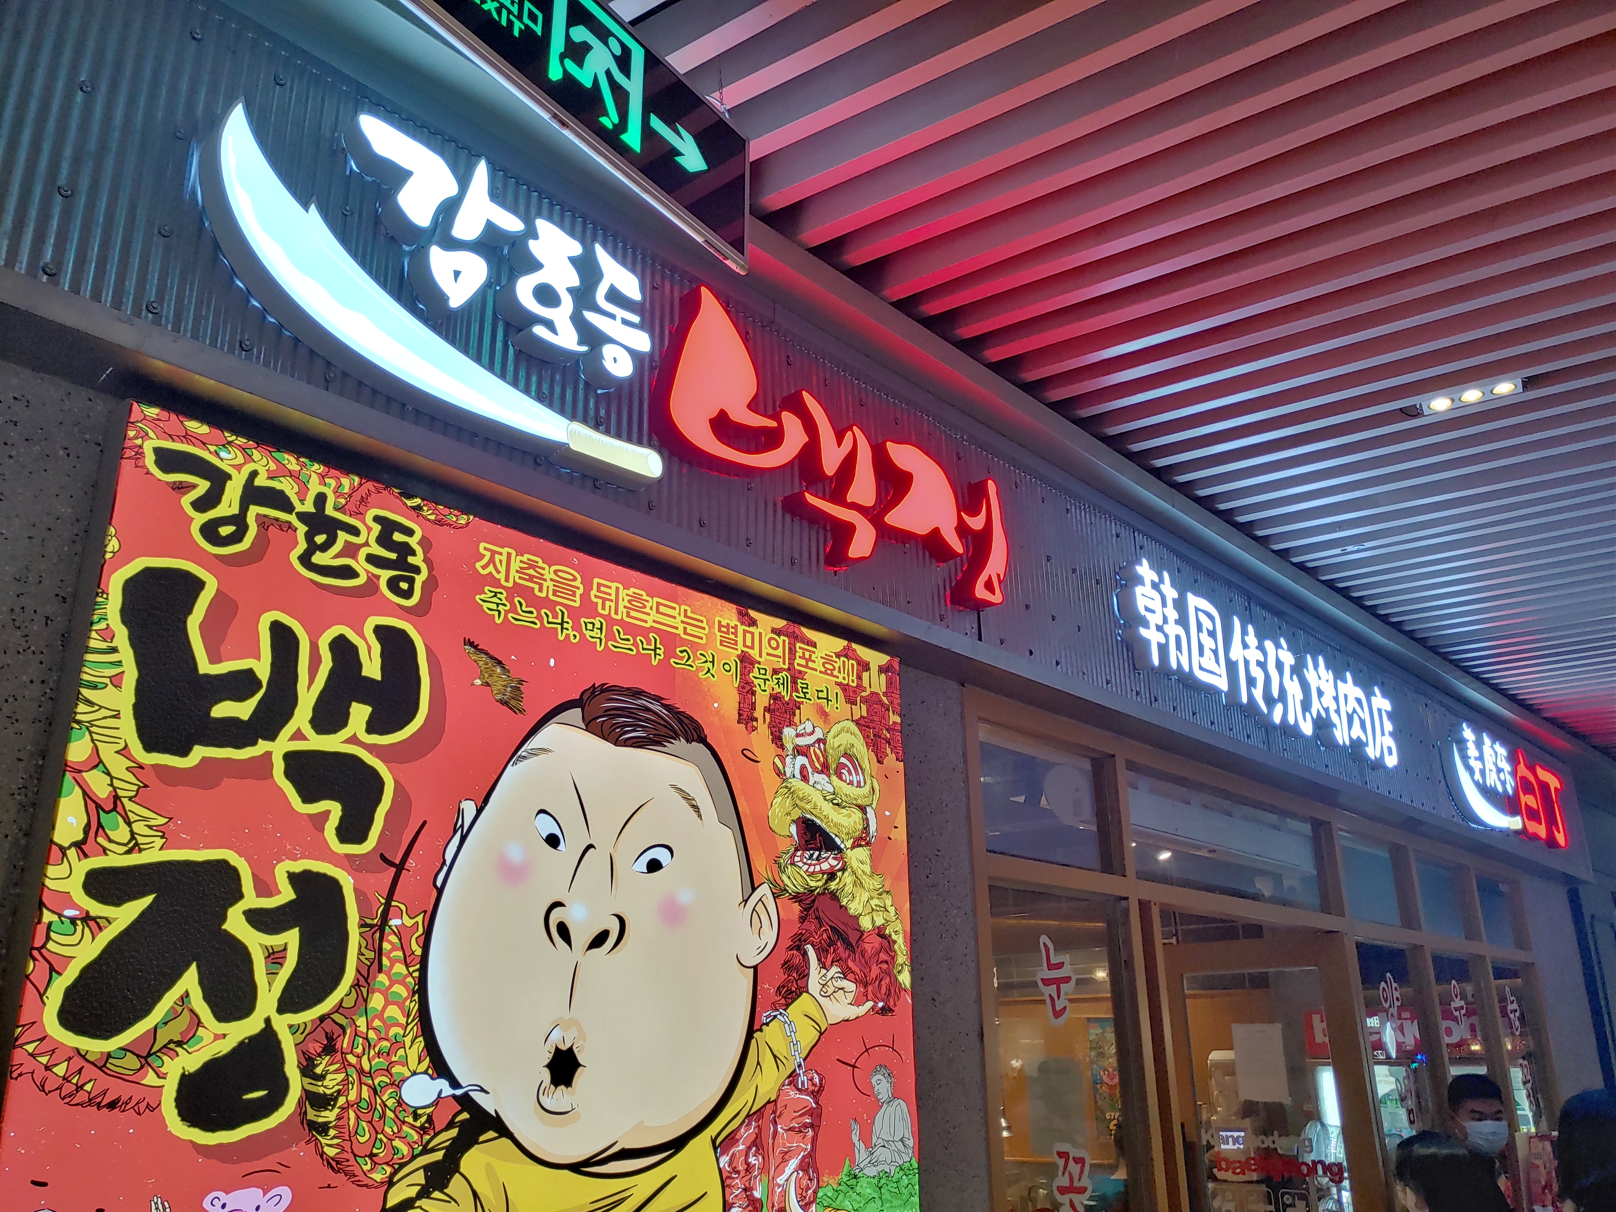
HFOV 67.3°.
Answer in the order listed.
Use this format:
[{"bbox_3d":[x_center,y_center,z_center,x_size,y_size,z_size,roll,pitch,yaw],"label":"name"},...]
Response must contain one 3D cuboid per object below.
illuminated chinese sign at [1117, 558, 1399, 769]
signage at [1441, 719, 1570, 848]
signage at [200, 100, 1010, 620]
[{"bbox_3d":[1.732,0.276,4.469,0.075,0.380,2.200,-17,-25,41],"label":"illuminated chinese sign"},{"bbox_3d":[3.726,0.985,6.438,0.075,0.498,2.060,-17,-25,41],"label":"signage"},{"bbox_3d":[-0.206,-0.435,2.564,0.075,0.510,2.065,-17,-25,41],"label":"signage"}]

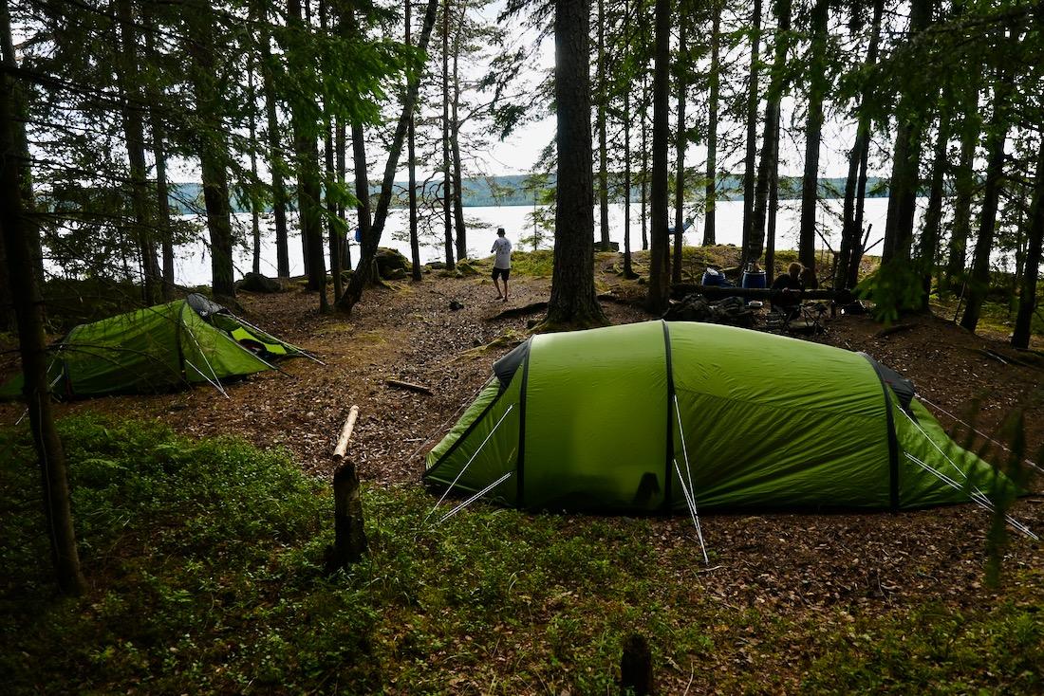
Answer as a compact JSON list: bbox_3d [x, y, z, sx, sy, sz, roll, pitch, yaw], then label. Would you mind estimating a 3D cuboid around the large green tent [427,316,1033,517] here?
[{"bbox_3d":[1.435,0.423,5.646,4.650,1.220,1.730,0,12,8],"label":"large green tent"}]

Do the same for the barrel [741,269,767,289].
[{"bbox_3d":[4.042,-1.006,12.100,0.410,0.620,0.410,-1,12,0],"label":"barrel"}]

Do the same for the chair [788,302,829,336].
[{"bbox_3d":[4.597,-0.490,11.205,0.550,0.550,0.500,-1,12,0],"label":"chair"}]

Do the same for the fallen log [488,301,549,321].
[{"bbox_3d":[-0.048,-0.814,14.827,0.200,0.160,2.079,8,15,37],"label":"fallen log"}]

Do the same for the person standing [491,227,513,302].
[{"bbox_3d":[-0.488,-1.978,16.623,0.500,1.740,0.360,-3,12,-10],"label":"person standing"}]

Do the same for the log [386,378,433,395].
[{"bbox_3d":[-1.414,0.481,8.718,0.886,0.070,0.080,9,16,42],"label":"log"}]

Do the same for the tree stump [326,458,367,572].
[{"bbox_3d":[-1.058,0.997,4.160,0.200,0.640,0.200,-1,12,0],"label":"tree stump"}]

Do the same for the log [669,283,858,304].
[{"bbox_3d":[3.934,-0.897,11.583,2.926,0.200,0.200,1,12,11],"label":"log"}]

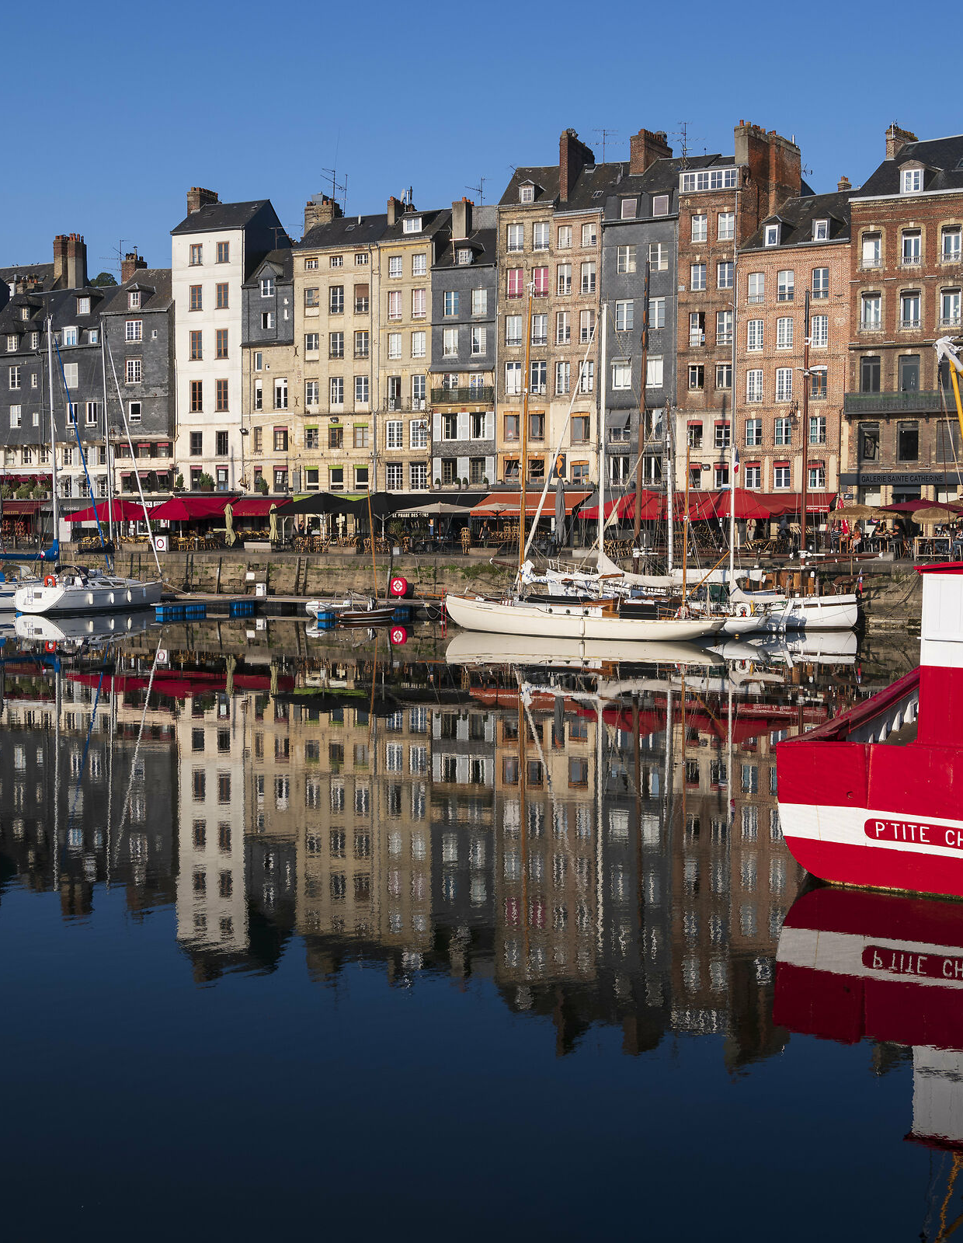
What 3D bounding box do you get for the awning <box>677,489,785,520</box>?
[{"bbox_3d":[12.863,-5.968,84.839,4.750,1.550,3.200,2,4,28],"label":"awning"}]

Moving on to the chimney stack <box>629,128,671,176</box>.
[{"bbox_3d":[10.314,-27.871,100.036,0.874,2.684,4.316,2,4,29],"label":"chimney stack"}]

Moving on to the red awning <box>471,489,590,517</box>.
[{"bbox_3d":[2.846,-6.664,94.318,6.494,1.404,2.750,2,4,28],"label":"red awning"}]

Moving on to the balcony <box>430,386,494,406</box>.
[{"bbox_3d":[-1.027,-13.212,97.216,4.009,1.042,0.700,2,4,28],"label":"balcony"}]

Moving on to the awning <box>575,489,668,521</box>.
[{"bbox_3d":[7.379,-5.982,85.130,3.729,1.504,3.374,2,4,29],"label":"awning"}]

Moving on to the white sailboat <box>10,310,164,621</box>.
[{"bbox_3d":[-20.006,-8.375,87.521,3.250,15.494,9.925,2,4,26],"label":"white sailboat"}]

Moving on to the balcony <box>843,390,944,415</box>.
[{"bbox_3d":[22.610,-11.602,87.955,6.565,1.050,0.720,2,4,29],"label":"balcony"}]

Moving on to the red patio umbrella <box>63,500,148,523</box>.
[{"bbox_3d":[-23.259,-6.873,103.112,4.229,1.339,2.996,2,4,26],"label":"red patio umbrella"}]

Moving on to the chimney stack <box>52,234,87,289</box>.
[{"bbox_3d":[-32.338,-28.189,130.381,2.204,4.231,1.356,2,4,26],"label":"chimney stack"}]

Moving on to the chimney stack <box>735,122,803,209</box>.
[{"bbox_3d":[16.051,-25.014,92.424,0.769,4.064,6.329,3,4,37],"label":"chimney stack"}]

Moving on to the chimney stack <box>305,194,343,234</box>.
[{"bbox_3d":[-10.465,-27.165,110.506,2.165,2.243,1.374,2,4,29],"label":"chimney stack"}]

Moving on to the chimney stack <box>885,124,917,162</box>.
[{"bbox_3d":[23.063,-25.994,90.661,0.553,2.053,3.035,2,4,36],"label":"chimney stack"}]

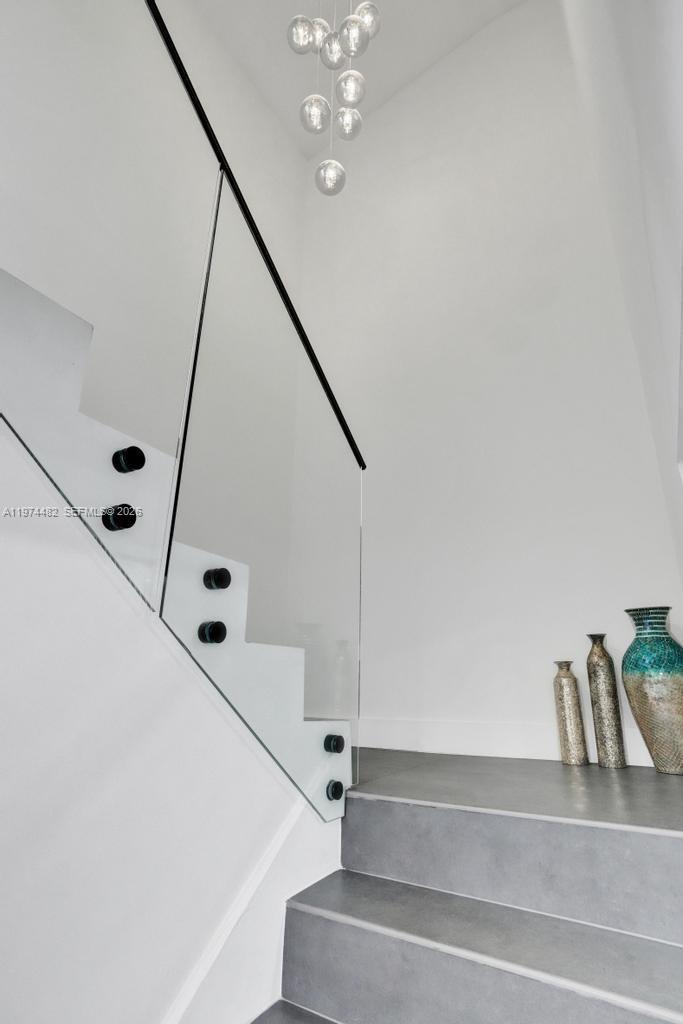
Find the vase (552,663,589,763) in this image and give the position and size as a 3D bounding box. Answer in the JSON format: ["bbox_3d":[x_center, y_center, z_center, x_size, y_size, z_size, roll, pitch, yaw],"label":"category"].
[{"bbox_3d":[0.891,0.778,1.779,0.091,0.370,0.091,-11,-24,31],"label":"vase"}]

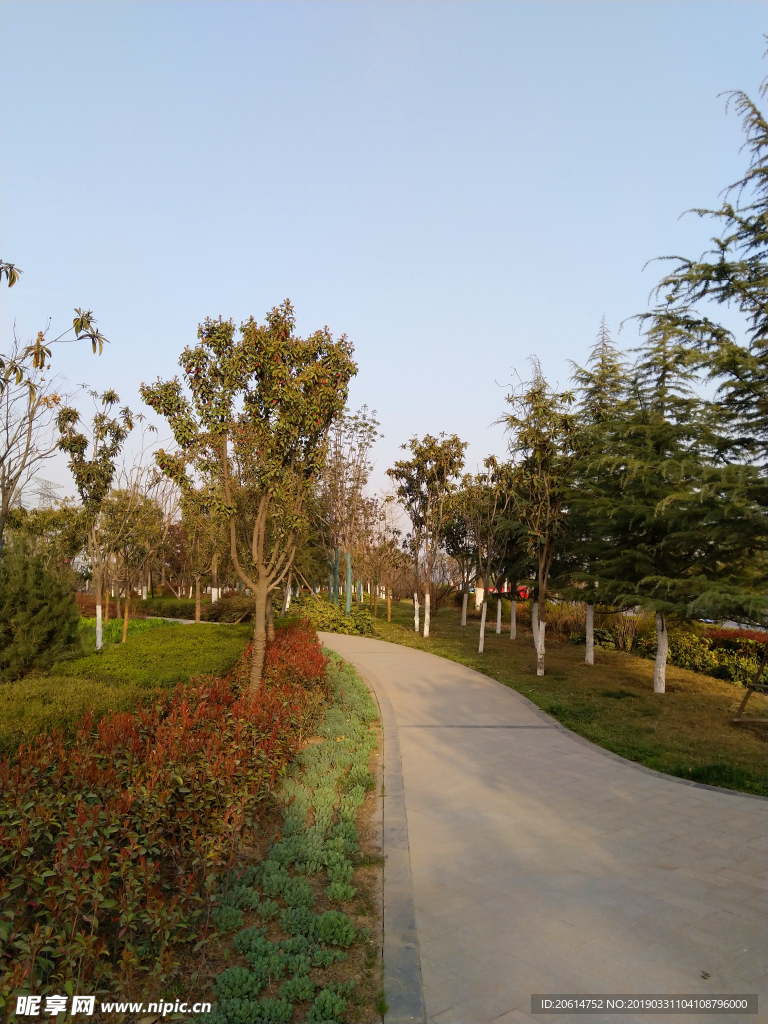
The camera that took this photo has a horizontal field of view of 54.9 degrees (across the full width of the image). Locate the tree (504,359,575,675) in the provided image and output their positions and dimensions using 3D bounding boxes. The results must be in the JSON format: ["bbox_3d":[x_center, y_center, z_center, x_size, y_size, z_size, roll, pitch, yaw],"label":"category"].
[{"bbox_3d":[2.516,0.032,11.969,1.087,5.148,1.000,0,-5,0],"label":"tree"}]

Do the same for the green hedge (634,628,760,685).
[{"bbox_3d":[5.600,2.299,12.245,1.000,0.680,4.200,0,-5,0],"label":"green hedge"}]

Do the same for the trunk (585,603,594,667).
[{"bbox_3d":[3.667,2.171,13.200,0.155,1.104,0.150,0,-5,0],"label":"trunk"}]

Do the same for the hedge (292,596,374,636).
[{"bbox_3d":[-1.600,3.063,22.116,2.500,0.900,2.400,0,-5,0],"label":"hedge"}]

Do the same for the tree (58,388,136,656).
[{"bbox_3d":[-5.635,0.202,14.438,1.463,5.245,1.346,0,-5,0],"label":"tree"}]

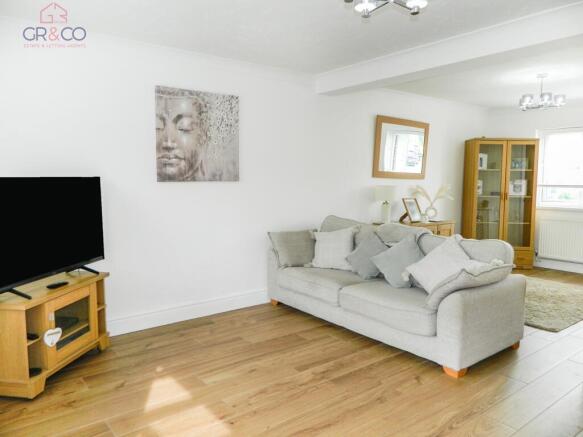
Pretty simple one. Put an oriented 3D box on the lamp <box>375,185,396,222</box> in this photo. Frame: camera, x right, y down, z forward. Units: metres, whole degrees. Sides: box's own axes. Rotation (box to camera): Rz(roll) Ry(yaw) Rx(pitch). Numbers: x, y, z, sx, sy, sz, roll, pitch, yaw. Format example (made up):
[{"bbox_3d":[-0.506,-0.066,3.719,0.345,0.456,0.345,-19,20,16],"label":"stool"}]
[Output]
[{"bbox_3d":[1.135,-0.170,5.069,0.268,0.467,0.268,-4,8,-37],"label":"lamp"}]

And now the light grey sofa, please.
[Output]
[{"bbox_3d":[0.817,0.511,3.868,0.973,0.893,2.104,-4,8,-39],"label":"light grey sofa"}]

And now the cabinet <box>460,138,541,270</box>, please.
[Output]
[{"bbox_3d":[3.114,-0.213,6.326,0.933,1.886,0.377,1,6,0],"label":"cabinet"}]

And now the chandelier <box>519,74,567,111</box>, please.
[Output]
[{"bbox_3d":[2.613,-1.316,4.408,0.486,0.382,0.486,-4,8,-37],"label":"chandelier"}]

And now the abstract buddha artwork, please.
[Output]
[{"bbox_3d":[-0.814,-0.721,3.744,0.784,0.789,0.035,-4,8,-37],"label":"abstract buddha artwork"}]

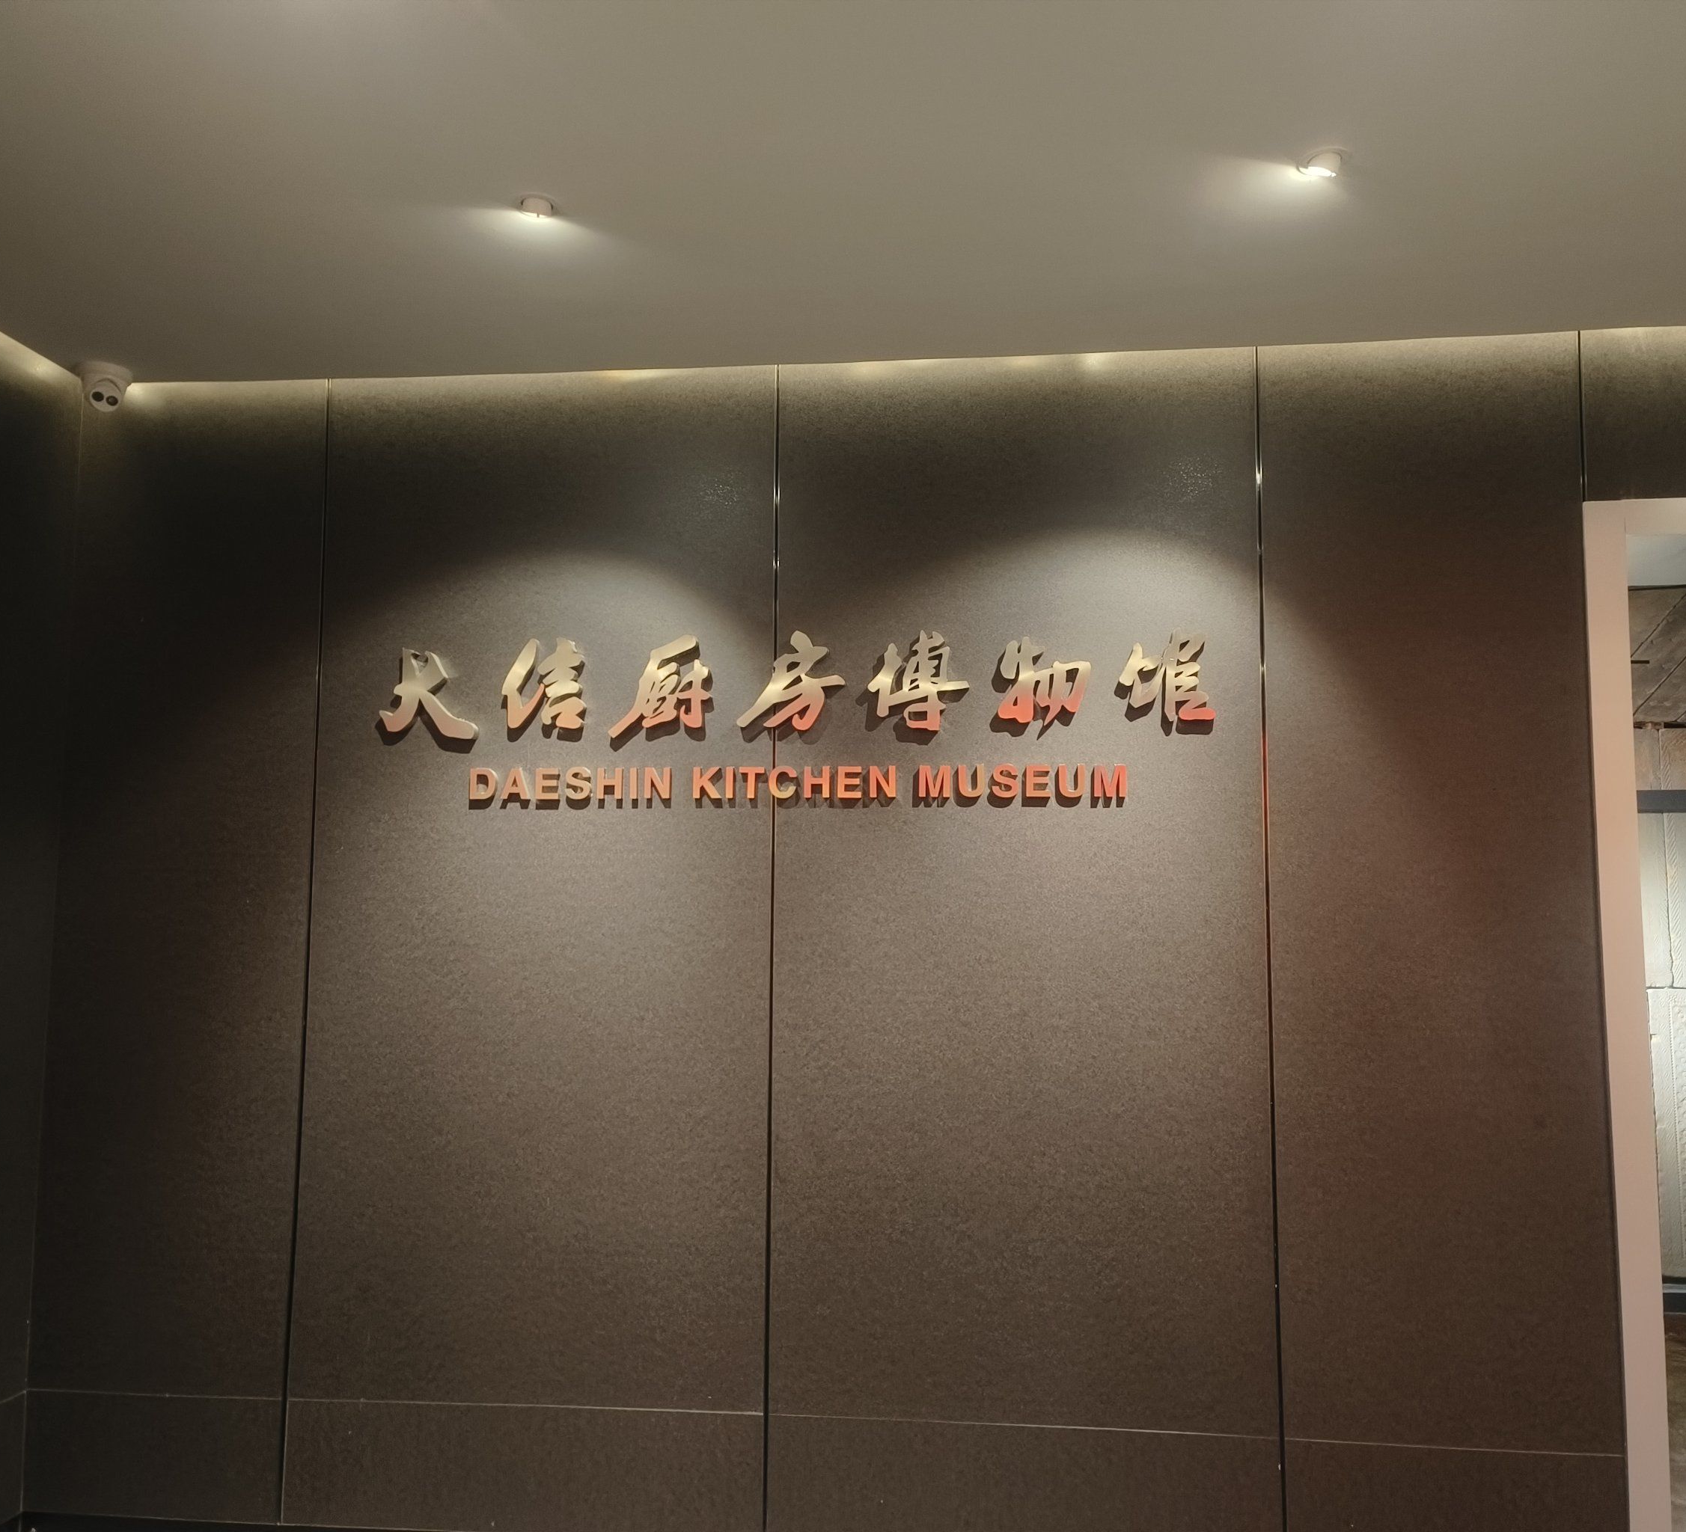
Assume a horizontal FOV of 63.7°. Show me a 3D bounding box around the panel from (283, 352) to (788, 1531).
[{"bbox_3d":[-0.762,0.424,3.387,1.181,2.871,0.030,0,-5,6],"label":"panel"}]

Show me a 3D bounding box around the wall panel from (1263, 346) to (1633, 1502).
[{"bbox_3d":[1.376,0.413,3.166,0.742,2.878,0.030,0,-5,6],"label":"wall panel"}]

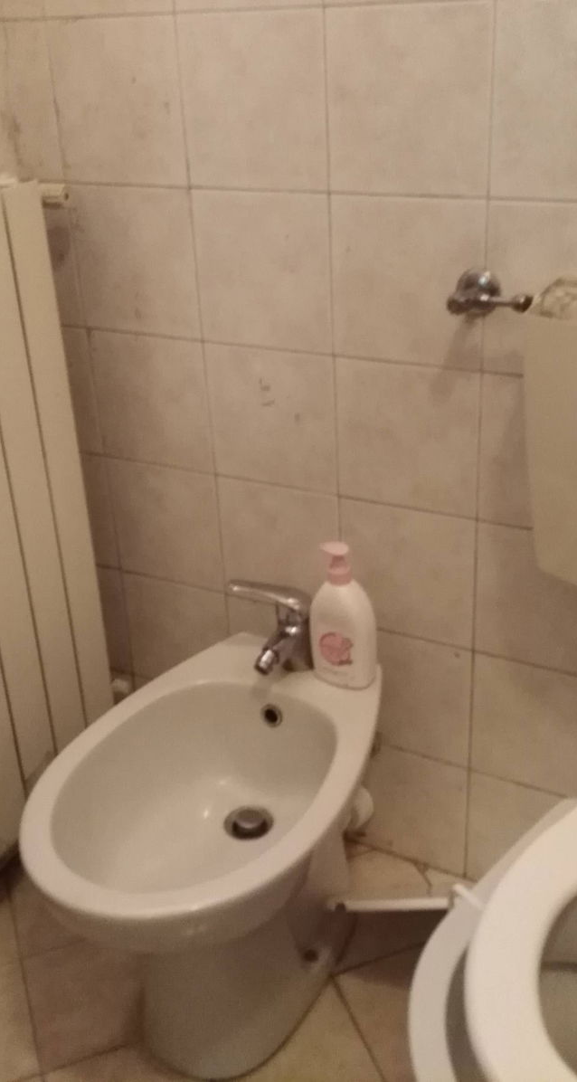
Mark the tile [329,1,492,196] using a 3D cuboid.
[{"bbox_3d":[0.136,-0.498,1.234,0.200,0.200,0.010,11,30,27],"label":"tile"}]

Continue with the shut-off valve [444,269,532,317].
[{"bbox_3d":[0.228,-0.278,1.239,0.105,0.053,0.075,11,30,27],"label":"shut-off valve"}]

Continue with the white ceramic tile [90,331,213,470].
[{"bbox_3d":[-0.197,-0.205,1.581,0.199,0.199,0.012,11,30,27],"label":"white ceramic tile"}]

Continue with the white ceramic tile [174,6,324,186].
[{"bbox_3d":[-0.041,-0.533,1.325,0.200,0.200,0.010,11,30,27],"label":"white ceramic tile"}]

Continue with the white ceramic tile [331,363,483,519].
[{"bbox_3d":[0.155,-0.135,1.401,0.199,0.199,0.012,11,30,27],"label":"white ceramic tile"}]

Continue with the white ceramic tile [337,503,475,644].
[{"bbox_3d":[0.165,0.044,1.493,0.200,0.200,0.010,11,30,27],"label":"white ceramic tile"}]

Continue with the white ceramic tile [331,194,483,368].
[{"bbox_3d":[0.145,-0.315,1.313,0.200,0.200,0.010,11,30,27],"label":"white ceramic tile"}]

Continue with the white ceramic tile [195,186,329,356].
[{"bbox_3d":[-0.031,-0.349,1.401,0.199,0.199,0.012,11,30,27],"label":"white ceramic tile"}]

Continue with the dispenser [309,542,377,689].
[{"bbox_3d":[0.071,0.095,1.414,0.078,0.190,0.050,15,32,32],"label":"dispenser"}]

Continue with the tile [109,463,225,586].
[{"bbox_3d":[-0.187,-0.027,1.673,0.200,0.200,0.010,11,30,27],"label":"tile"}]

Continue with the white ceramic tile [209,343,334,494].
[{"bbox_3d":[-0.021,-0.171,1.493,0.200,0.200,0.010,11,30,27],"label":"white ceramic tile"}]

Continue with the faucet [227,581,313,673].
[{"bbox_3d":[-0.016,0.113,1.430,0.060,0.152,0.125,17,33,35],"label":"faucet"}]

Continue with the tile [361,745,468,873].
[{"bbox_3d":[0.186,0.406,1.683,0.200,0.200,0.010,11,30,27],"label":"tile"}]

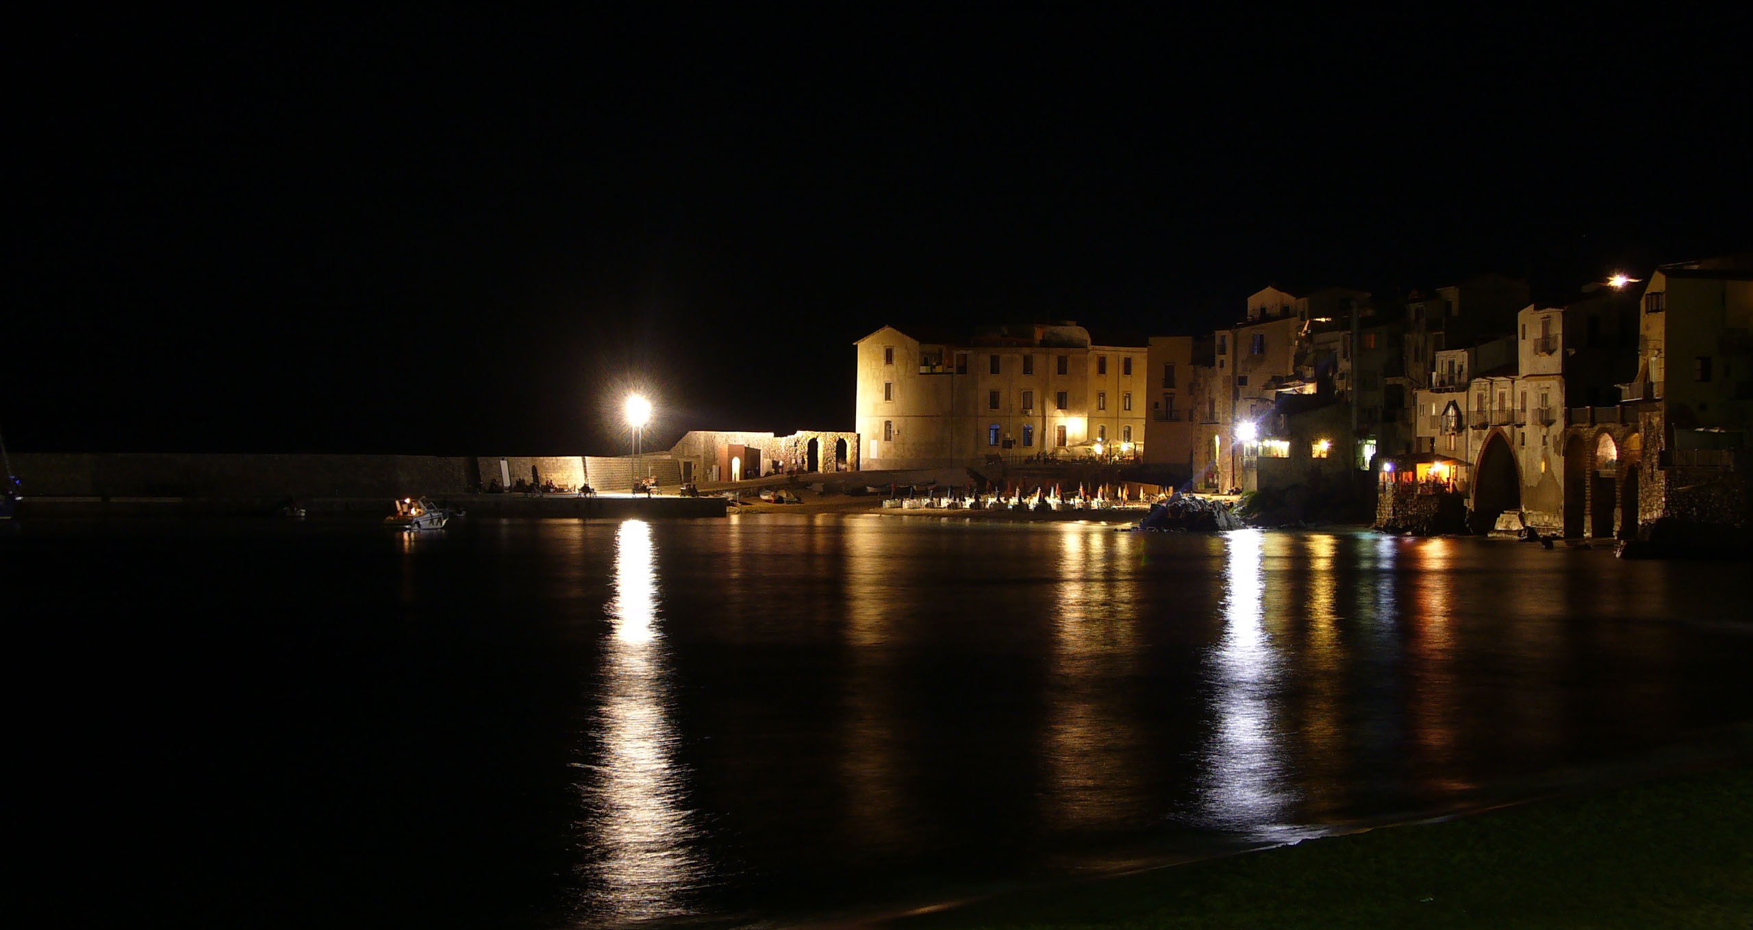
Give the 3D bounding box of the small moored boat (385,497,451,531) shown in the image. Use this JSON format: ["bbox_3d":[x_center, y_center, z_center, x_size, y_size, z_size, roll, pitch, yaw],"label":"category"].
[{"bbox_3d":[-34.800,3.650,230.000,5.100,2.400,2.000,0,0,18],"label":"small moored boat"}]

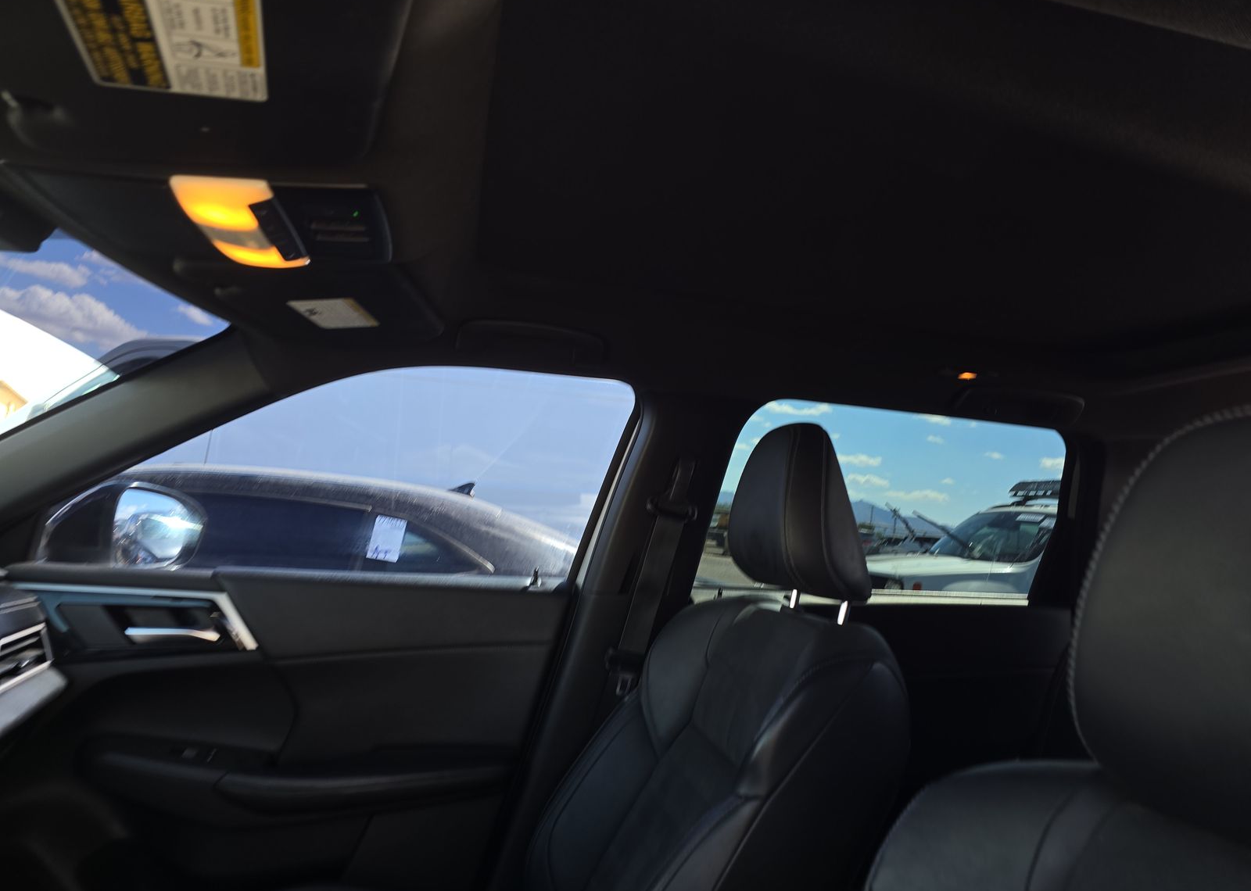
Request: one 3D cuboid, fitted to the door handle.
[{"bbox_3d":[-0.680,0.286,1.250,0.124,0.022,0.030,5,-5,-15],"label":"door handle"}]

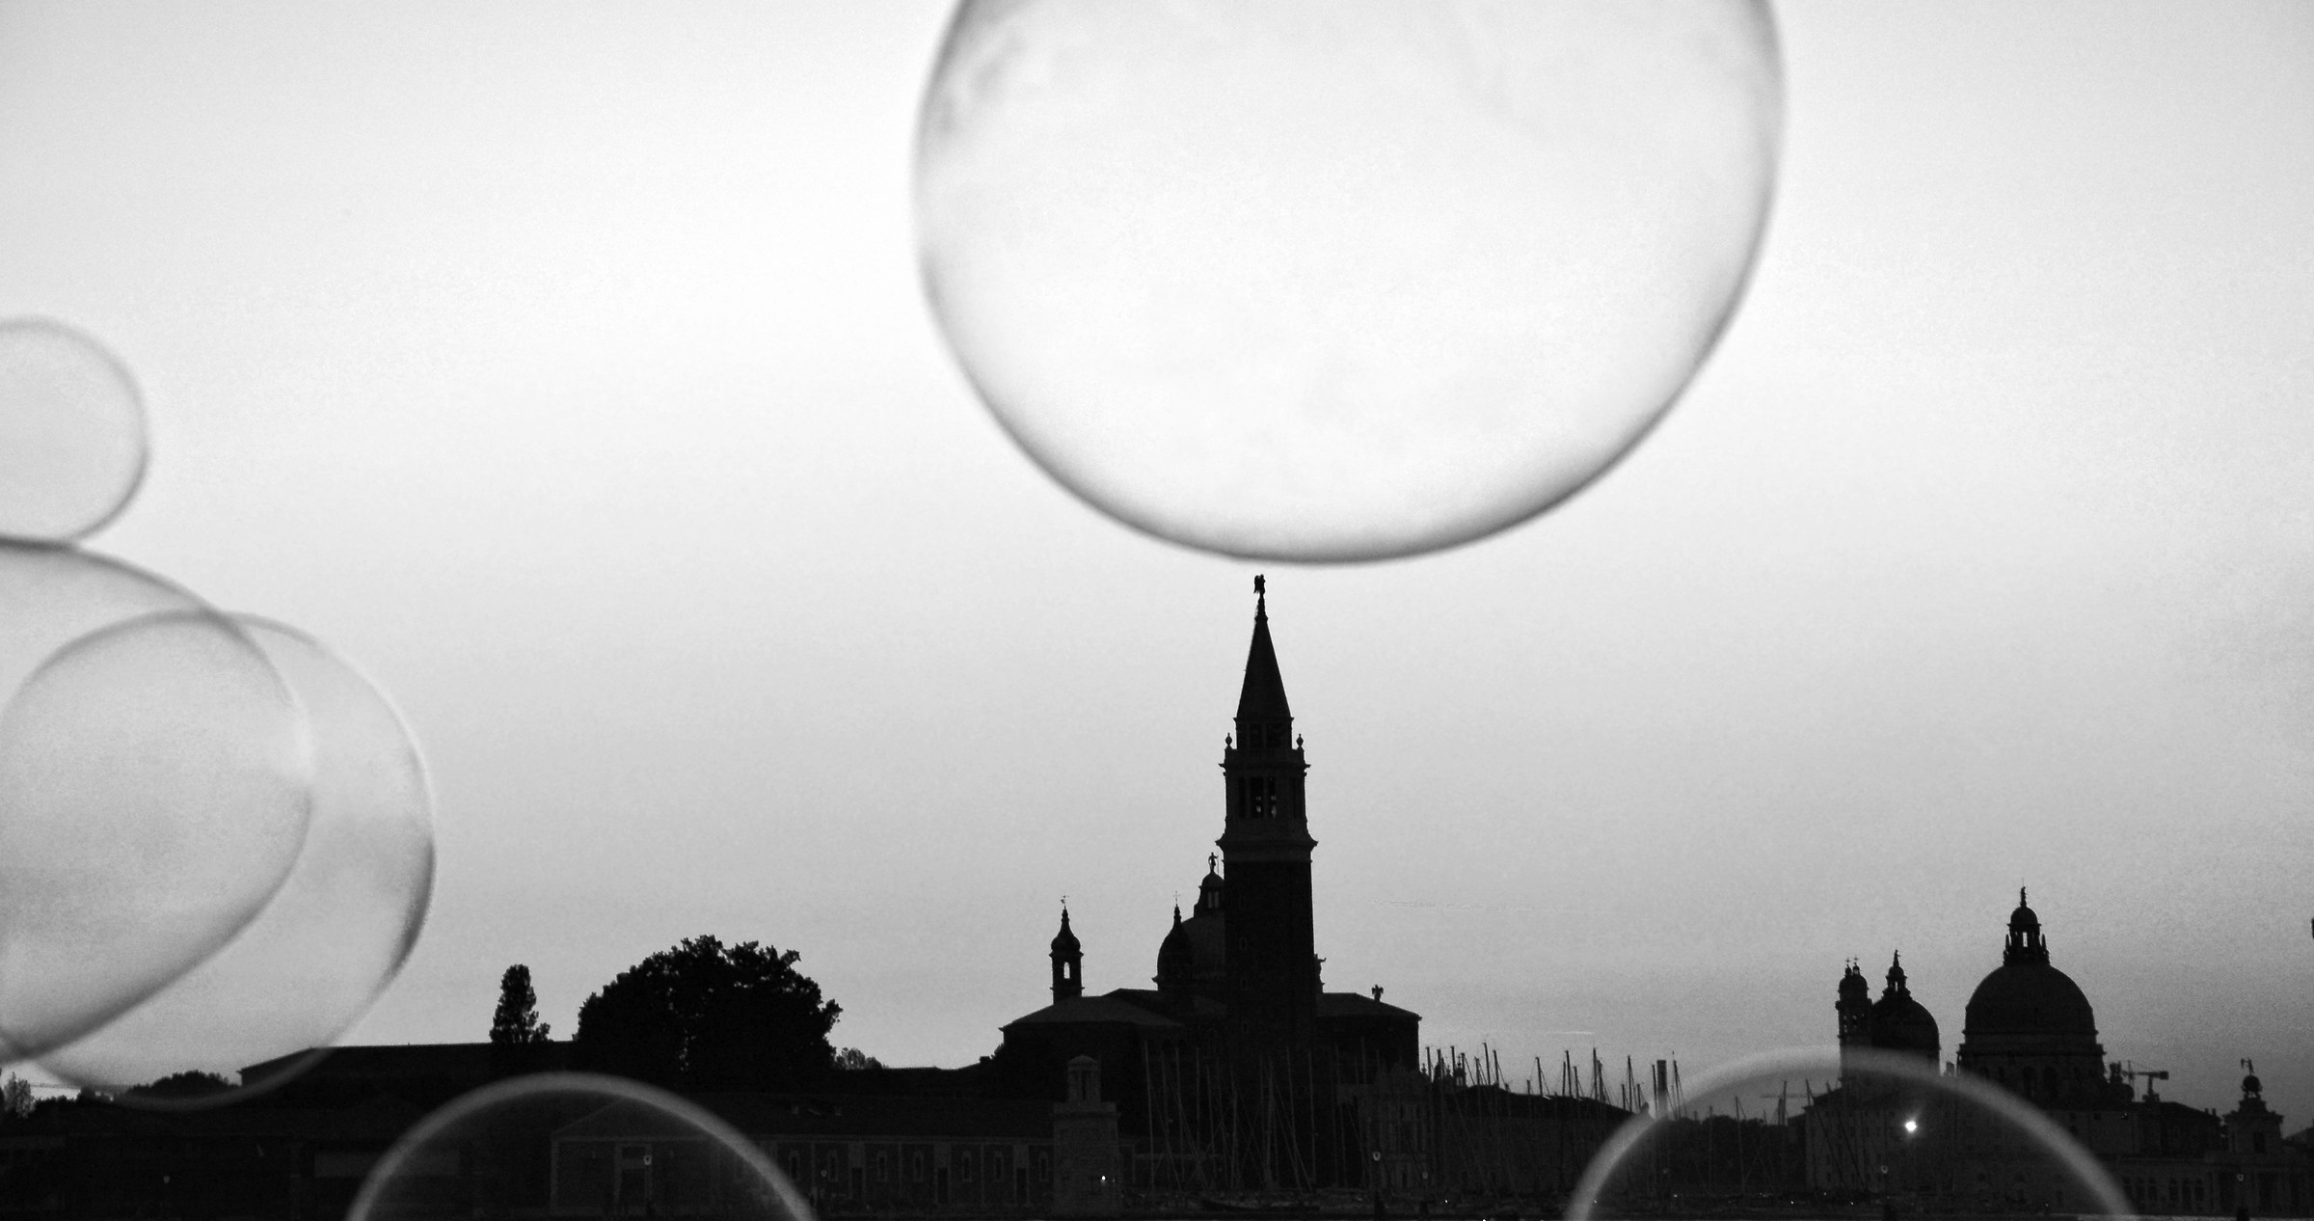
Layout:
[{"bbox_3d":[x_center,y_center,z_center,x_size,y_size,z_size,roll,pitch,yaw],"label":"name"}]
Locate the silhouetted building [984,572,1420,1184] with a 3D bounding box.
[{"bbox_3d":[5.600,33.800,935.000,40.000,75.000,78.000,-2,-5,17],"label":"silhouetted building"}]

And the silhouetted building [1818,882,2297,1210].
[{"bbox_3d":[184.600,90.600,1580.000,98.000,67.000,75.000,-2,-5,16],"label":"silhouetted building"}]

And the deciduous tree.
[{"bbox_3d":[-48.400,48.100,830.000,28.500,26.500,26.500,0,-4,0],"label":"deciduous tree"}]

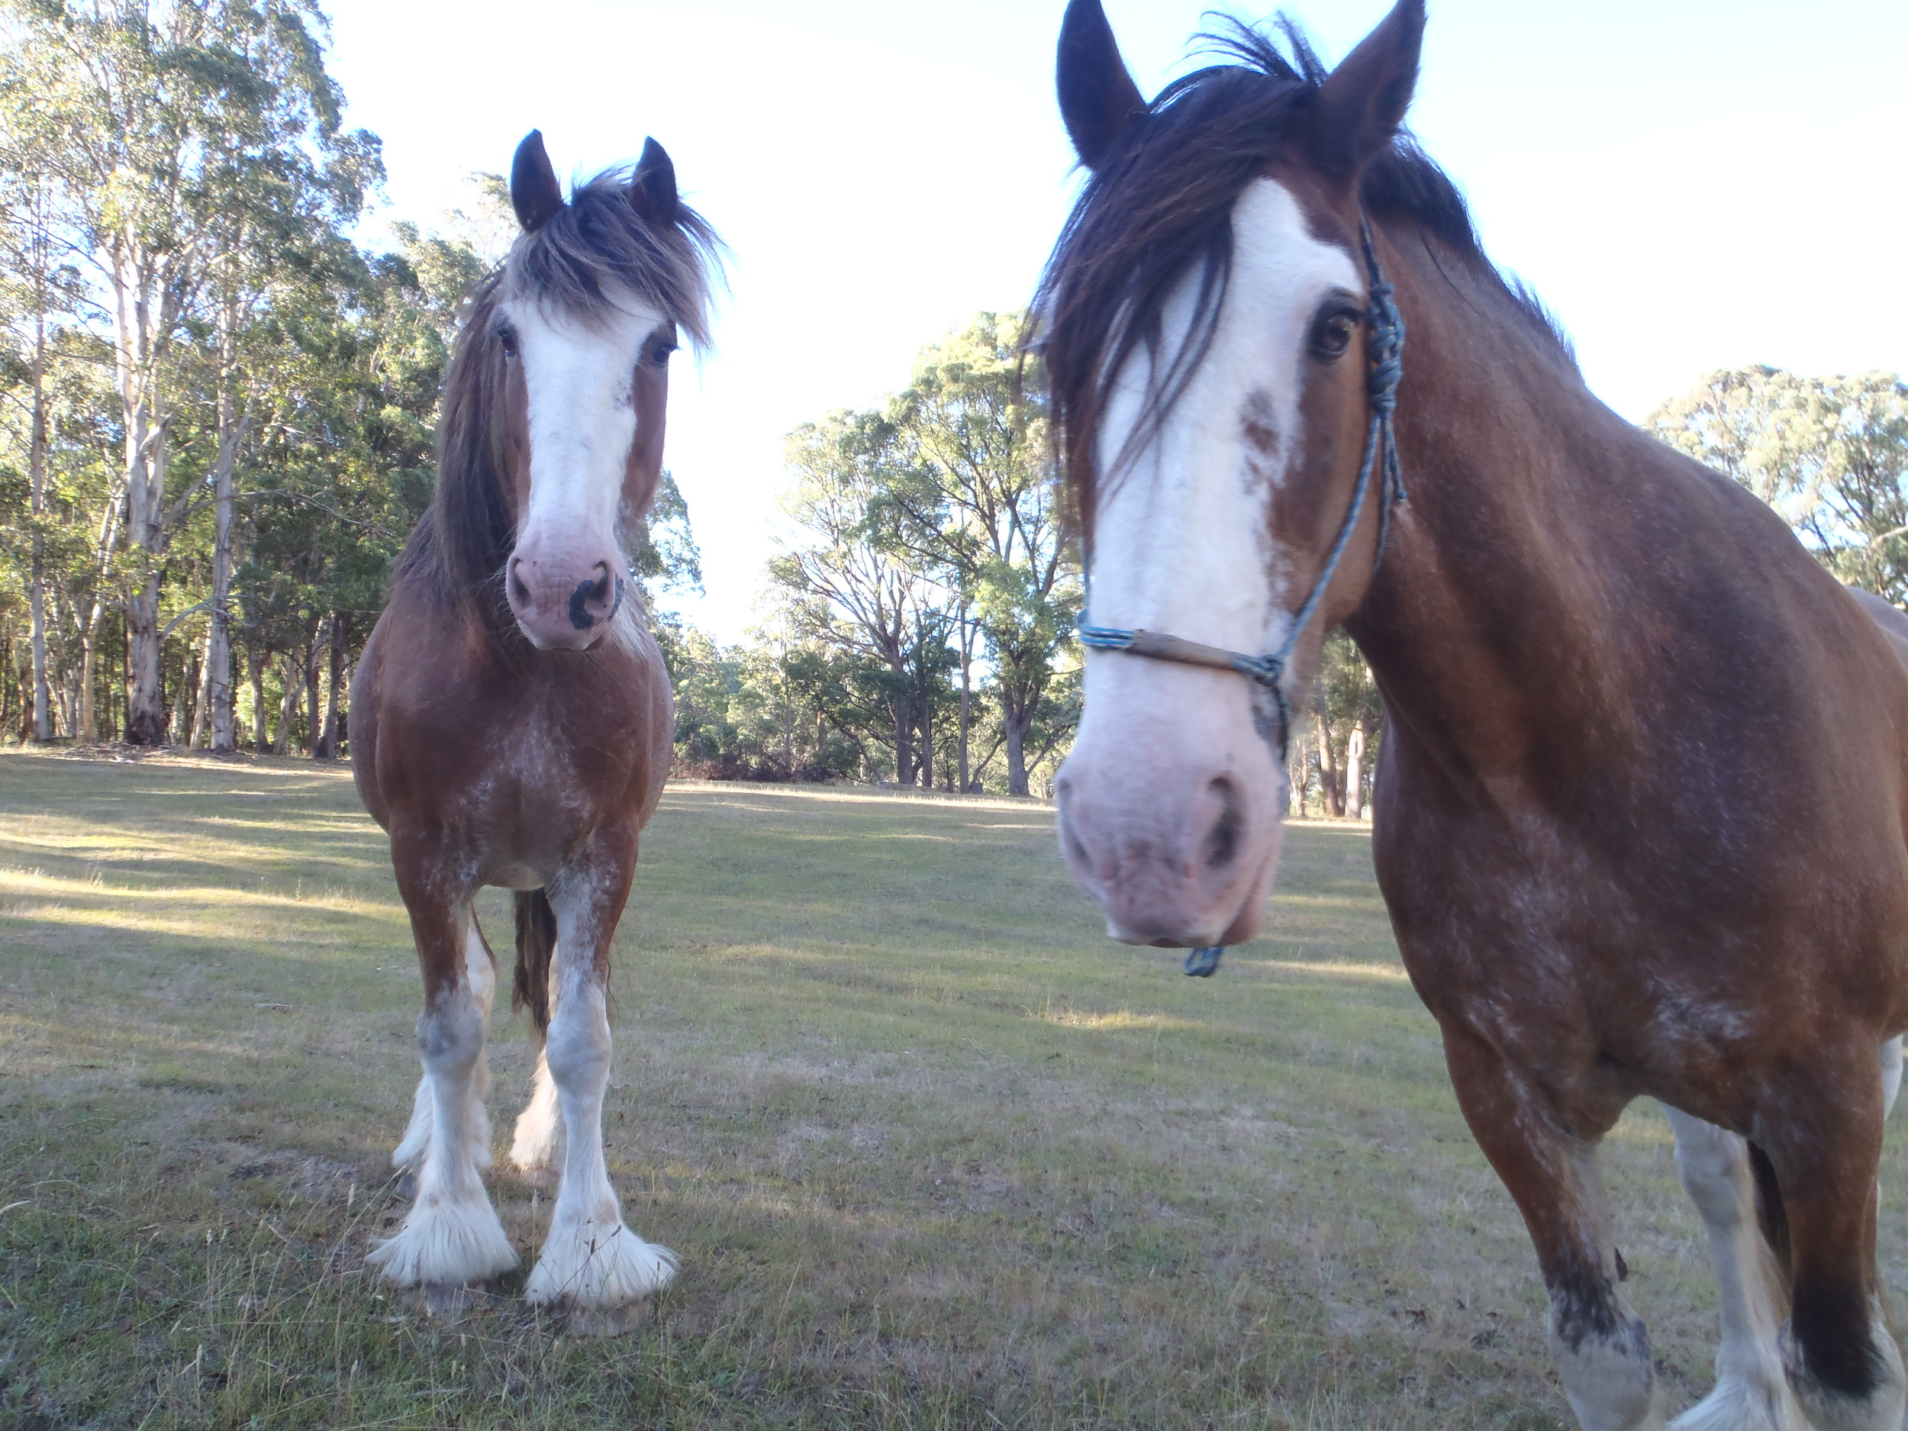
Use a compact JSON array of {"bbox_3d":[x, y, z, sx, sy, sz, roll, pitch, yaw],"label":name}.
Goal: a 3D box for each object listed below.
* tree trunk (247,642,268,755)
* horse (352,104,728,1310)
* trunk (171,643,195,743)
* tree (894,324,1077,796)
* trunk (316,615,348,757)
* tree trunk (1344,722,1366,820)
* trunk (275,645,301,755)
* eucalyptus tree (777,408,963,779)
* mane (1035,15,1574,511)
[{"bbox_3d":[-18.061,-0.464,40.000,0.444,2.820,0.444,2,-1,-24],"label":"tree trunk"},{"bbox_3d":[-0.900,0.060,3.200,0.700,2.060,2.050,2,-1,-16],"label":"horse"},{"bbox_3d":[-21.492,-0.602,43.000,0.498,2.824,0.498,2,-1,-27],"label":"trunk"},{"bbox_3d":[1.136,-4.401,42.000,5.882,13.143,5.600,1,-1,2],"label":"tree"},{"bbox_3d":[-15.323,-0.752,38.000,0.624,3.597,0.624,2,-1,-22],"label":"trunk"},{"bbox_3d":[10.392,1.410,40.000,0.464,2.627,0.464,1,-1,15],"label":"tree trunk"},{"bbox_3d":[-17.249,-0.406,40.000,0.541,2.859,0.541,2,-1,-23],"label":"trunk"},{"bbox_3d":[-2.465,-3.378,44.000,5.397,10.709,5.200,2,-1,-3],"label":"eucalyptus tree"},{"bbox_3d":[0.375,-0.370,1.500,0.320,0.450,0.780,1,-1,30],"label":"mane"}]

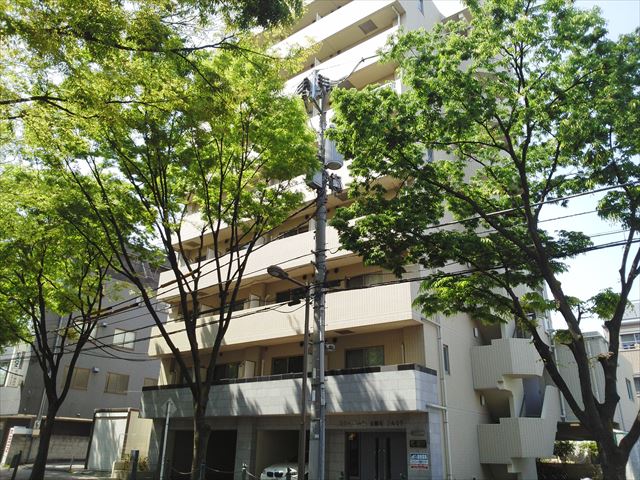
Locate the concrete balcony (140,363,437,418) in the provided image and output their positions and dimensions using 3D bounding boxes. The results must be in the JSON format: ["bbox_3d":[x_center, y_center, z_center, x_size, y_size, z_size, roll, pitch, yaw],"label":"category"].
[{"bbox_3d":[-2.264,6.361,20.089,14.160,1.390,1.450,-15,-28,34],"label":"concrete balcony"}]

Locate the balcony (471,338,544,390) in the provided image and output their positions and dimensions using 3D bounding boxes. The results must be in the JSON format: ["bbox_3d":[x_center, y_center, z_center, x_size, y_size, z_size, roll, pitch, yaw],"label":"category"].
[{"bbox_3d":[7.565,5.068,19.980,2.340,1.870,1.700,-15,-28,34],"label":"balcony"}]

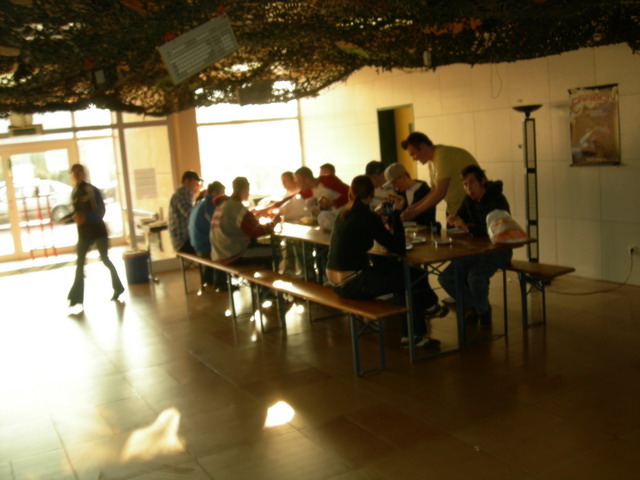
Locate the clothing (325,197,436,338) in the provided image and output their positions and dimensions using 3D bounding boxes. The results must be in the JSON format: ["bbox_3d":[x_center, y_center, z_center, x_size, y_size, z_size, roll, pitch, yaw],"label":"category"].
[{"bbox_3d":[0.376,0.242,4.973,0.857,1.102,0.541,-10,9,-39],"label":"clothing"}]

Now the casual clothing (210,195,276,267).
[{"bbox_3d":[-0.828,-0.111,6.875,0.740,0.740,0.550,-9,8,-28],"label":"casual clothing"}]

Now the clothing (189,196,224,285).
[{"bbox_3d":[-1.193,0.037,7.602,0.680,1.080,0.520,-9,8,-28],"label":"clothing"}]

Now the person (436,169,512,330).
[{"bbox_3d":[1.330,0.045,5.623,0.816,1.326,0.592,-10,9,-39],"label":"person"}]

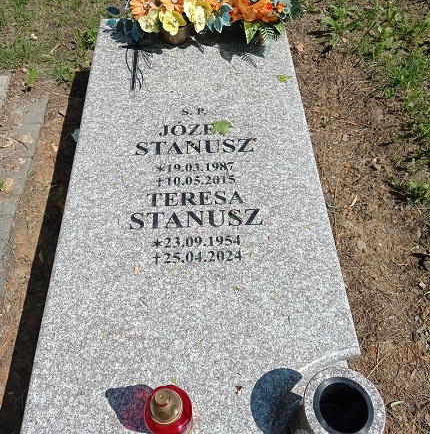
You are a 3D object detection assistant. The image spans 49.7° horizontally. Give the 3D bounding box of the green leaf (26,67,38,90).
[{"bbox_3d":[-0.805,-0.612,2.042,0.052,0.120,0.045,-2,51,-1],"label":"green leaf"}]

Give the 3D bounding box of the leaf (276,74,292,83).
[{"bbox_3d":[0.257,-0.515,1.714,0.056,0.015,0.053,-2,54,-1],"label":"leaf"}]

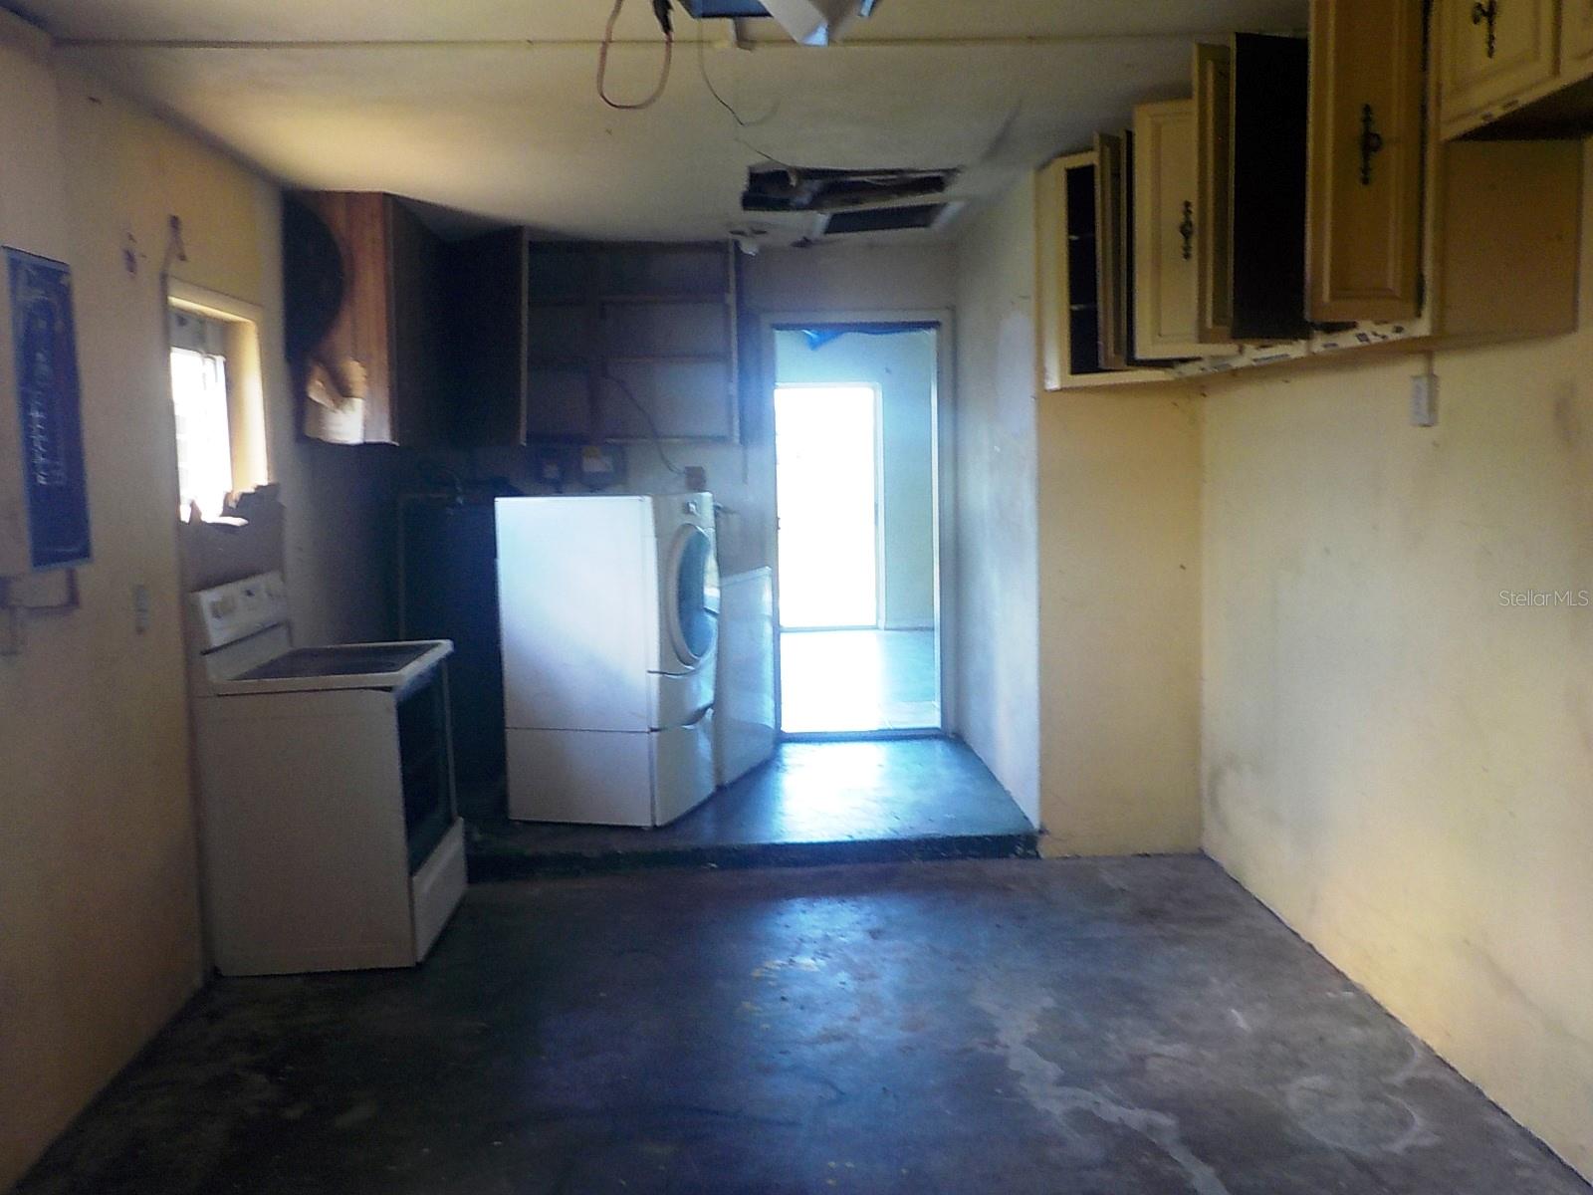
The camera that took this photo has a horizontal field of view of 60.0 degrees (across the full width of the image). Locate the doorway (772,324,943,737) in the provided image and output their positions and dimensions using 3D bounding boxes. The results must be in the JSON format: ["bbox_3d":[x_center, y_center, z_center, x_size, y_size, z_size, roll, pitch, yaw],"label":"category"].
[{"bbox_3d":[0.315,-0.327,7.013,0.840,2.070,0.130,-2,6,-3],"label":"doorway"}]

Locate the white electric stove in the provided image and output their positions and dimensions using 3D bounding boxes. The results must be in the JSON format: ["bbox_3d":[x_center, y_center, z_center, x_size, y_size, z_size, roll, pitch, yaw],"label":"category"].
[{"bbox_3d":[-1.508,0.528,4.604,0.660,1.180,0.765,-2,6,-3],"label":"white electric stove"}]

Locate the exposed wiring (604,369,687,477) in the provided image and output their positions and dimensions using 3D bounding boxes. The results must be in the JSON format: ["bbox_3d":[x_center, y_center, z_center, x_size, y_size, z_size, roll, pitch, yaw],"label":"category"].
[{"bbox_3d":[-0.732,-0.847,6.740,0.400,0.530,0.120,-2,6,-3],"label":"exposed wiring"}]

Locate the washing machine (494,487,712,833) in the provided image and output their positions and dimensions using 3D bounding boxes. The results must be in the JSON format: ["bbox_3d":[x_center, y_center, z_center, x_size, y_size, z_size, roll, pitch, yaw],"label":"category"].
[{"bbox_3d":[-0.726,0.223,5.706,0.720,1.290,0.685,0,6,16],"label":"washing machine"}]

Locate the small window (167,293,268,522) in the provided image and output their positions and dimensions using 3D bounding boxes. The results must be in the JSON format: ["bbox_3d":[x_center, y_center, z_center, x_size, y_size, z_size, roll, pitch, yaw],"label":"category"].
[{"bbox_3d":[-1.881,-0.574,4.401,0.120,0.690,0.770,-2,6,-3],"label":"small window"}]

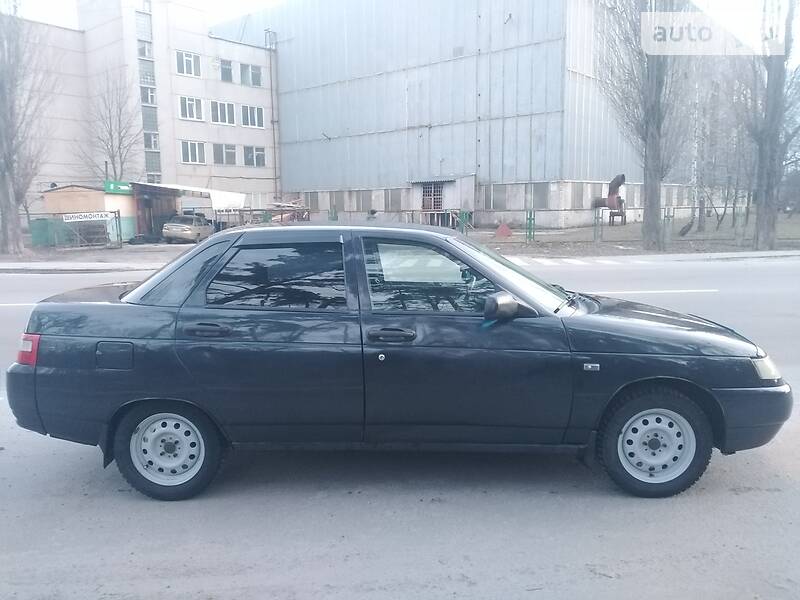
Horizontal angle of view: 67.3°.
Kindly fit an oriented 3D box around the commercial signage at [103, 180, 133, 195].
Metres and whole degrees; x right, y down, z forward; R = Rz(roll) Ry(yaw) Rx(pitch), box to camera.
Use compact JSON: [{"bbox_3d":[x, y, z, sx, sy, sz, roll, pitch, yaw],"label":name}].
[{"bbox_3d":[-14.980,-5.980,32.000,1.420,0.740,0.120,-4,9,-18],"label":"commercial signage"}]

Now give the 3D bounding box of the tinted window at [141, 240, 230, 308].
[{"bbox_3d":[-1.094,-0.138,3.036,0.430,0.340,0.060,-1,-9,2],"label":"tinted window"}]

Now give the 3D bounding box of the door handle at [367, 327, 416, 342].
[{"bbox_3d":[-0.042,0.167,2.916,0.235,0.072,0.050,-1,9,2],"label":"door handle"}]

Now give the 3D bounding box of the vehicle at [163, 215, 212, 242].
[{"bbox_3d":[-11.393,-3.846,32.400,1.690,1.430,4.250,-2,9,-4],"label":"vehicle"}]

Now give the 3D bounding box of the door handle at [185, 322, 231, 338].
[{"bbox_3d":[-0.942,0.148,2.946,0.225,0.072,0.050,-1,9,2],"label":"door handle"}]

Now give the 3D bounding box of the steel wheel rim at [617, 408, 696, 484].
[{"bbox_3d":[1.295,0.726,3.073,0.388,0.388,0.120,-1,9,2],"label":"steel wheel rim"}]

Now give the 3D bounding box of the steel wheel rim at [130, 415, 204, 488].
[{"bbox_3d":[-1.196,0.762,3.151,0.388,0.388,0.120,-1,9,2],"label":"steel wheel rim"}]

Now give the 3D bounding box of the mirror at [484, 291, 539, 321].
[{"bbox_3d":[0.511,0.023,2.849,0.220,0.145,0.200,-1,9,2],"label":"mirror"}]

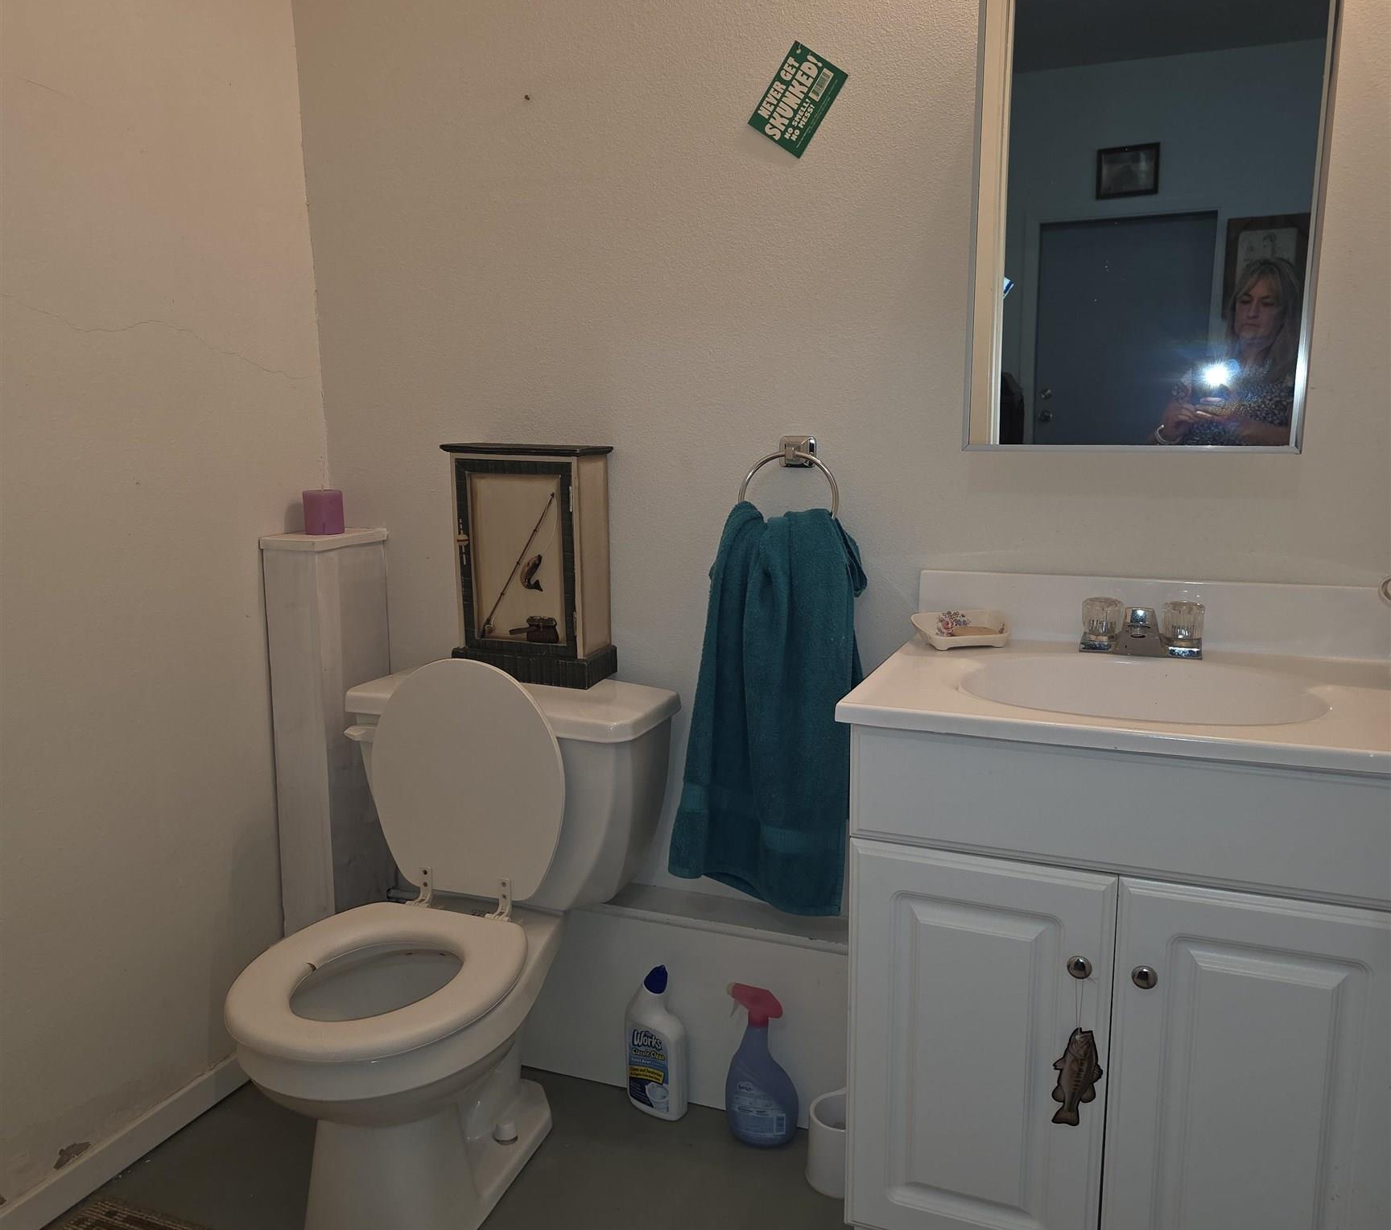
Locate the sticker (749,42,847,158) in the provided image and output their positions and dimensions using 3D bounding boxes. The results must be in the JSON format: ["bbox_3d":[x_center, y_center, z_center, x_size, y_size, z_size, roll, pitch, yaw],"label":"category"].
[{"bbox_3d":[0.146,-0.745,1.782,0.096,0.131,0.006,39,22,12],"label":"sticker"}]

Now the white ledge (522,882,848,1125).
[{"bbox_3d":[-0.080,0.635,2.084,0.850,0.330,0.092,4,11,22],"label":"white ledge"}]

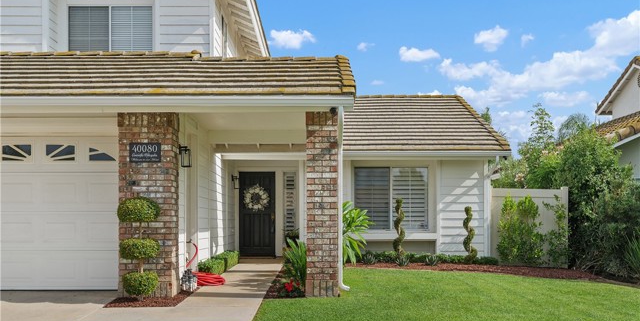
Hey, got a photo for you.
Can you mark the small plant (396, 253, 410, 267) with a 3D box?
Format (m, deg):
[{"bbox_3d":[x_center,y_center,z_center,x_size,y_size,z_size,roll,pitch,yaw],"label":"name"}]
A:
[{"bbox_3d":[1.644,1.975,12.250,0.270,0.240,0.270,0,0,-2],"label":"small plant"}]

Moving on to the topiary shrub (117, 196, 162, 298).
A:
[{"bbox_3d":[-2.323,1.131,8.000,0.550,1.330,0.530,0,-3,0],"label":"topiary shrub"}]

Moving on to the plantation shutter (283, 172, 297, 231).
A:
[{"bbox_3d":[-0.735,1.061,15.000,0.340,1.600,0.060,0,-3,0],"label":"plantation shutter"}]

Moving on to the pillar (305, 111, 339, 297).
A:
[{"bbox_3d":[0.030,0.585,8.350,0.415,2.430,0.410,0,0,-2],"label":"pillar"}]

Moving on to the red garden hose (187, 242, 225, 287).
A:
[{"bbox_3d":[-1.739,1.535,9.450,0.570,0.650,0.530,0,0,-2],"label":"red garden hose"}]

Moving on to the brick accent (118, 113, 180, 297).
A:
[{"bbox_3d":[-2.367,0.619,8.460,0.730,2.450,0.380,0,-3,0],"label":"brick accent"}]

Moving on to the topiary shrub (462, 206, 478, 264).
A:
[{"bbox_3d":[3.050,1.495,12.600,0.290,1.150,0.290,0,0,-2],"label":"topiary shrub"}]

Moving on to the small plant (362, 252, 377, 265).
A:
[{"bbox_3d":[0.990,1.957,12.400,0.290,0.270,0.290,0,-3,0],"label":"small plant"}]

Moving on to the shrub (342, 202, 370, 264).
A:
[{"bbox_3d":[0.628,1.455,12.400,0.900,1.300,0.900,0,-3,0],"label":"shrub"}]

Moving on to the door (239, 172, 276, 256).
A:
[{"bbox_3d":[-1.527,1.305,15.200,0.890,2.040,0.060,0,0,-2],"label":"door"}]

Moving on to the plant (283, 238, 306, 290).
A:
[{"bbox_3d":[-0.329,1.506,9.100,0.450,0.770,0.450,0,-3,0],"label":"plant"}]

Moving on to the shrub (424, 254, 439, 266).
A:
[{"bbox_3d":[2.218,1.970,12.300,0.260,0.230,0.260,0,0,-2],"label":"shrub"}]

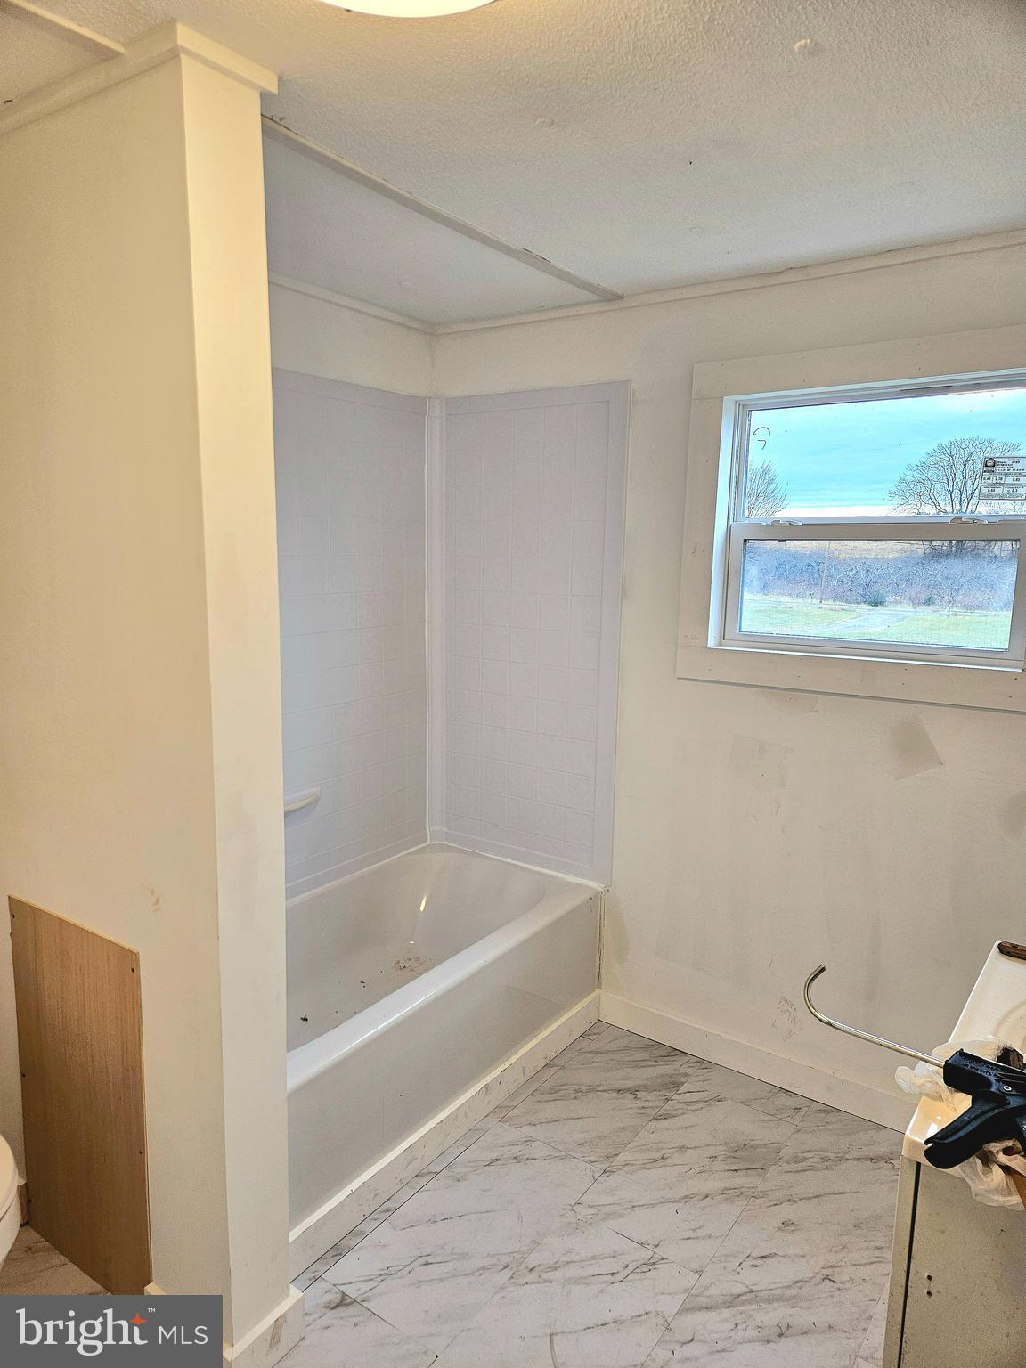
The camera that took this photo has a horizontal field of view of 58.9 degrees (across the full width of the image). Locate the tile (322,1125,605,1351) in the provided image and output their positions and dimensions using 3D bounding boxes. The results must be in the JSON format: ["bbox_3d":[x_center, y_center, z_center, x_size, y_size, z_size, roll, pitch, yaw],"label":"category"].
[{"bbox_3d":[-0.085,1.183,1.999,0.305,0.008,0.610,8,11,34],"label":"tile"}]

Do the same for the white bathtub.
[{"bbox_3d":[-0.401,0.880,2.442,0.678,0.435,1.355,8,11,34],"label":"white bathtub"}]

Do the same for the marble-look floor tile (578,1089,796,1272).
[{"bbox_3d":[0.432,1.162,2.189,0.305,0.008,0.607,8,11,34],"label":"marble-look floor tile"}]

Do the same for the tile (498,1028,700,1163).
[{"bbox_3d":[0.262,1.109,2.490,0.305,0.008,0.600,8,11,34],"label":"tile"}]

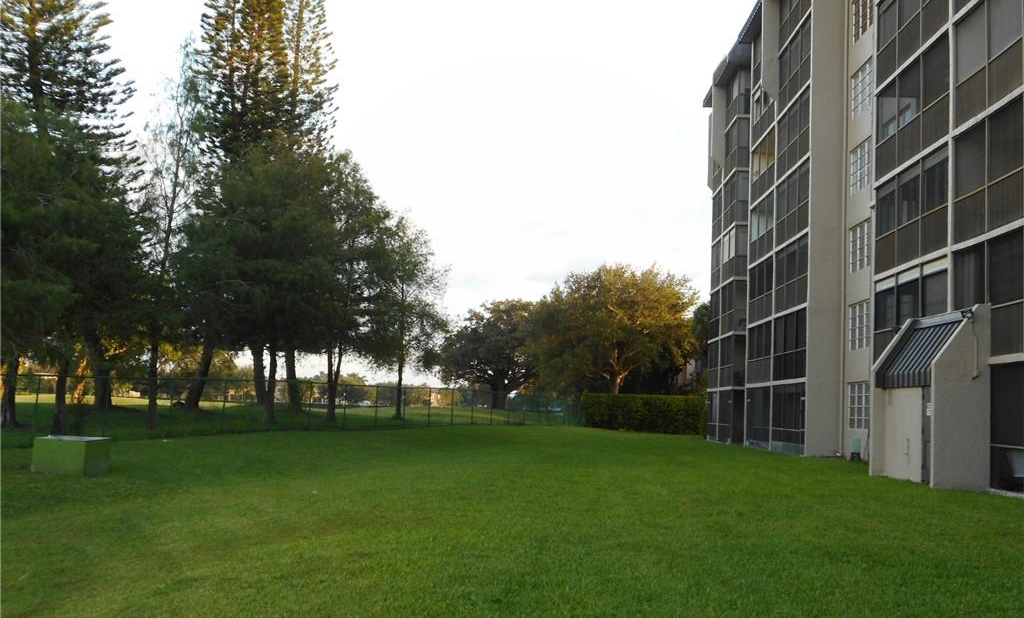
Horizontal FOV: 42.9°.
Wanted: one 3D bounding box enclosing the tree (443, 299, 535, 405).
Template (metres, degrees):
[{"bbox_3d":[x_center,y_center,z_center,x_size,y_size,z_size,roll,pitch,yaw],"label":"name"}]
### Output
[{"bbox_3d":[-1.858,4.287,124.000,10.200,10.300,10.200,2,-4,1],"label":"tree"}]

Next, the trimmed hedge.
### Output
[{"bbox_3d":[8.367,6.719,82.500,8.000,2.450,1.500,2,-4,1],"label":"trimmed hedge"}]

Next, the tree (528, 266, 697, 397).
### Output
[{"bbox_3d":[7.486,2.729,96.000,12.000,12.100,11.500,2,-4,1],"label":"tree"}]

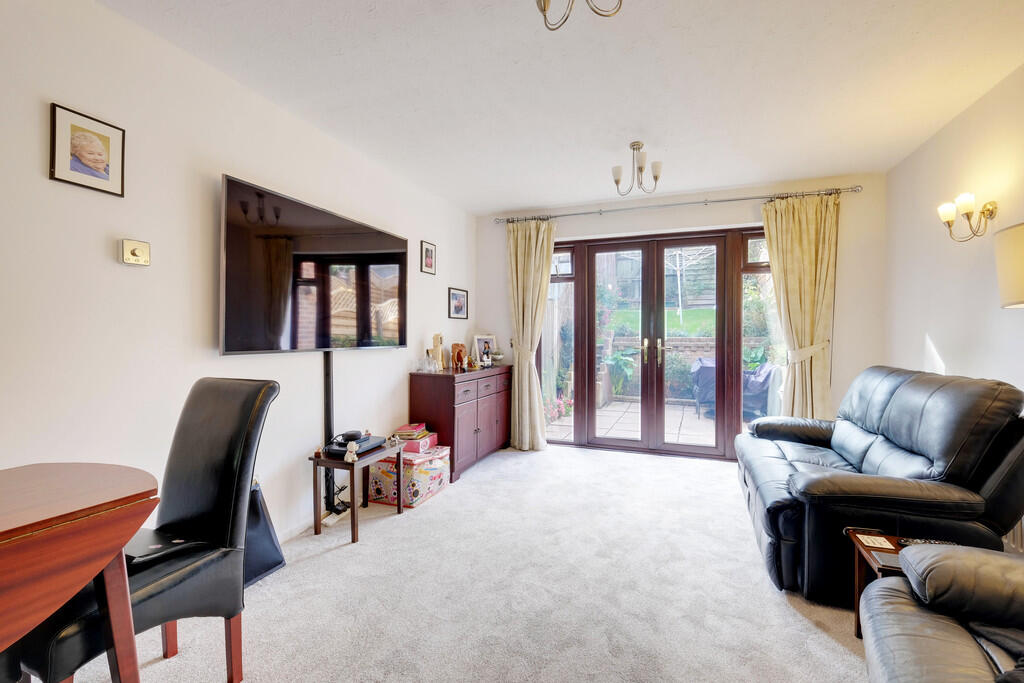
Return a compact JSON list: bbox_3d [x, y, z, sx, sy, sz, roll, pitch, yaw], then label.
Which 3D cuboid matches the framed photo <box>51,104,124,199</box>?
[{"bbox_3d":[-1.569,-0.698,1.589,0.020,0.265,0.210,3,2,22],"label":"framed photo"}]

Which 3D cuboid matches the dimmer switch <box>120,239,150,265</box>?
[{"bbox_3d":[-1.500,-0.352,1.706,0.040,0.092,0.089,0,0,22],"label":"dimmer switch"}]

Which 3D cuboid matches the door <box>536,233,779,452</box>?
[{"bbox_3d":[1.309,0.023,4.044,2.230,2.060,0.090,0,1,22],"label":"door"}]

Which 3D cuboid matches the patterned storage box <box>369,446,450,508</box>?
[{"bbox_3d":[-0.742,0.942,3.093,0.378,0.308,0.444,0,1,21],"label":"patterned storage box"}]

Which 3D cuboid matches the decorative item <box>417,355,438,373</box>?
[{"bbox_3d":[-0.710,0.188,3.606,0.125,0.140,0.140,0,1,22],"label":"decorative item"}]

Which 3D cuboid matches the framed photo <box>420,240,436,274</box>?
[{"bbox_3d":[-0.720,-0.729,3.737,0.020,0.267,0.227,0,1,21],"label":"framed photo"}]

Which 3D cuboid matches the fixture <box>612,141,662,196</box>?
[{"bbox_3d":[0.809,-1.143,2.801,0.318,0.313,0.277,0,1,21],"label":"fixture"}]

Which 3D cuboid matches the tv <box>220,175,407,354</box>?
[{"bbox_3d":[-1.091,-0.361,2.651,0.050,0.830,1.425,0,1,22],"label":"tv"}]

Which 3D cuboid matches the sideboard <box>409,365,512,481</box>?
[{"bbox_3d":[-0.412,0.656,3.876,0.425,0.805,1.200,0,1,22],"label":"sideboard"}]

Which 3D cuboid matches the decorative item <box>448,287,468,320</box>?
[{"bbox_3d":[-0.528,-0.377,4.254,0.020,0.308,0.388,0,1,21],"label":"decorative item"}]

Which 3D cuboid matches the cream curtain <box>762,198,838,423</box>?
[{"bbox_3d":[2.303,-0.015,3.456,0.514,2.220,0.151,0,1,21],"label":"cream curtain"}]

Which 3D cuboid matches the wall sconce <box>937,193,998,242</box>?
[{"bbox_3d":[2.429,-0.659,2.274,0.182,0.217,0.267,0,1,21],"label":"wall sconce"}]

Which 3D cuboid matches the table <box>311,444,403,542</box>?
[{"bbox_3d":[-0.893,0.858,2.516,0.305,0.443,0.480,0,1,22],"label":"table"}]

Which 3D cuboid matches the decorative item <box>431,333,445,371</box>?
[{"bbox_3d":[-0.644,0.099,3.729,0.085,0.315,0.090,0,1,22],"label":"decorative item"}]

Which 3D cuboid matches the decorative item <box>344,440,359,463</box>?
[{"bbox_3d":[-0.858,0.585,2.287,0.060,0.110,0.060,0,1,22],"label":"decorative item"}]

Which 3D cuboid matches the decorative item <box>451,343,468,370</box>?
[{"bbox_3d":[-0.472,0.137,3.910,0.131,0.222,0.091,0,1,-24],"label":"decorative item"}]

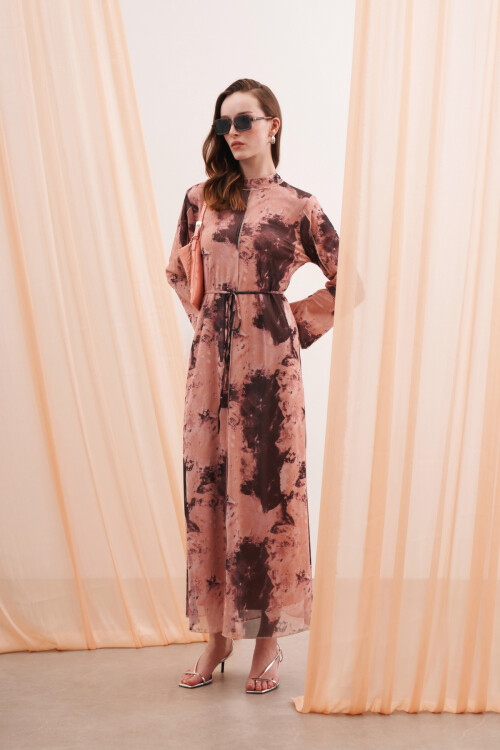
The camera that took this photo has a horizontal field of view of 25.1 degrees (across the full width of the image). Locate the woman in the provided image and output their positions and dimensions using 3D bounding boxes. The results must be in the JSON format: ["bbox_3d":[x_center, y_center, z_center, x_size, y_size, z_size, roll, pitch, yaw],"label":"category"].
[{"bbox_3d":[0.022,0.018,3.320,0.600,1.790,0.410,0,1,25],"label":"woman"}]

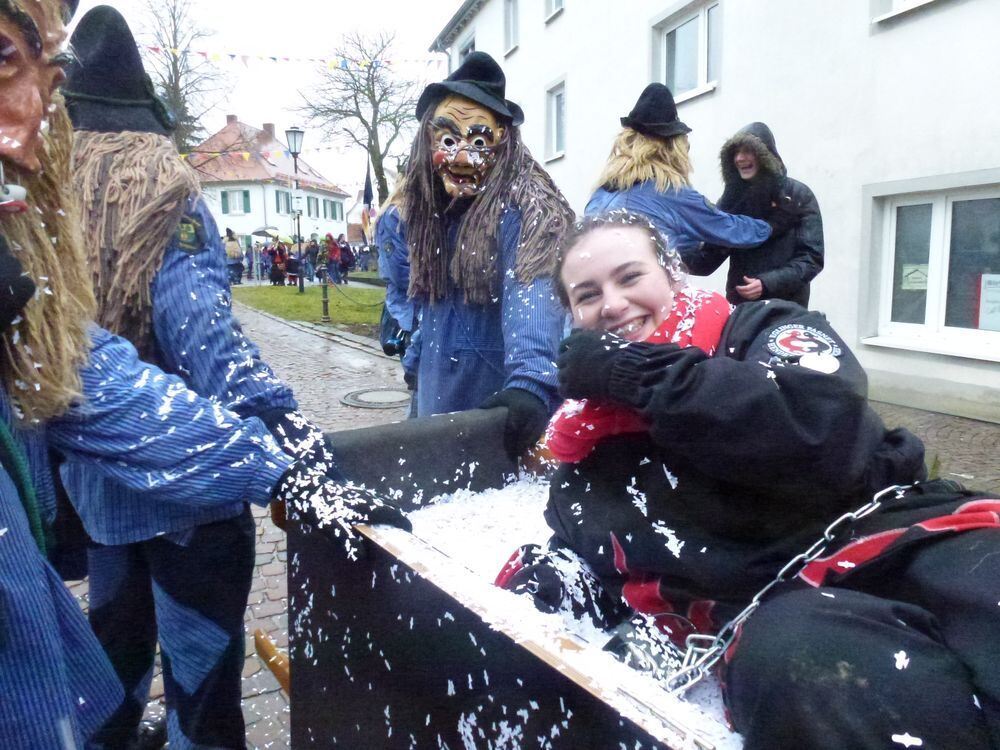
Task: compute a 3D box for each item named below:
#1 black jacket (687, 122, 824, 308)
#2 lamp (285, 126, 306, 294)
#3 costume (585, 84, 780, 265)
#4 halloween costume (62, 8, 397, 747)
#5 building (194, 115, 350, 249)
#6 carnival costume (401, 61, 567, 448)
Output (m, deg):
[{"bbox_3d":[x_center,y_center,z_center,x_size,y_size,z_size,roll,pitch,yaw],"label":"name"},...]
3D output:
[{"bbox_3d":[1.119,-0.617,3.044,0.420,0.950,0.560,-8,11,-37],"label":"black jacket"},{"bbox_3d":[-5.588,-4.558,19.208,0.520,4.458,0.520,-1,9,0],"label":"lamp"},{"bbox_3d":[0.697,-0.162,2.892,0.620,1.989,0.580,-8,11,-37],"label":"costume"},{"bbox_3d":[-0.728,0.123,1.769,0.580,1.911,0.580,1,9,14],"label":"halloween costume"},{"bbox_3d":[-16.733,-12.041,47.121,9.000,9.884,12.150,1,9,11],"label":"building"},{"bbox_3d":[-0.019,0.073,2.006,0.550,1.892,0.520,0,9,7],"label":"carnival costume"}]

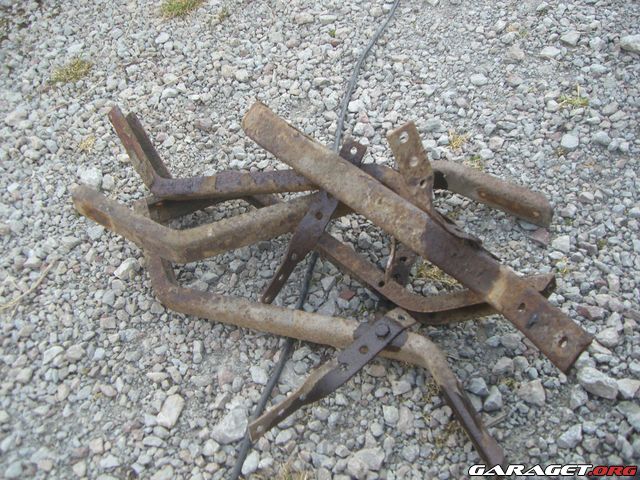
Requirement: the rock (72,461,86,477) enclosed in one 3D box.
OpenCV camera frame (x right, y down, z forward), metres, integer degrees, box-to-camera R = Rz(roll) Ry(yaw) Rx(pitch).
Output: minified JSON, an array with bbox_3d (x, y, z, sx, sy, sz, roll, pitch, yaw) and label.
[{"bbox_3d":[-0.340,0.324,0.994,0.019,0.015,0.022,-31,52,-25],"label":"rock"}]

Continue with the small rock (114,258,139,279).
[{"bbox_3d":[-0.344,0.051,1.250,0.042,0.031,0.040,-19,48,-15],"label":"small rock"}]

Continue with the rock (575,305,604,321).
[{"bbox_3d":[0.452,0.122,1.170,0.044,0.018,0.023,9,51,8],"label":"rock"}]

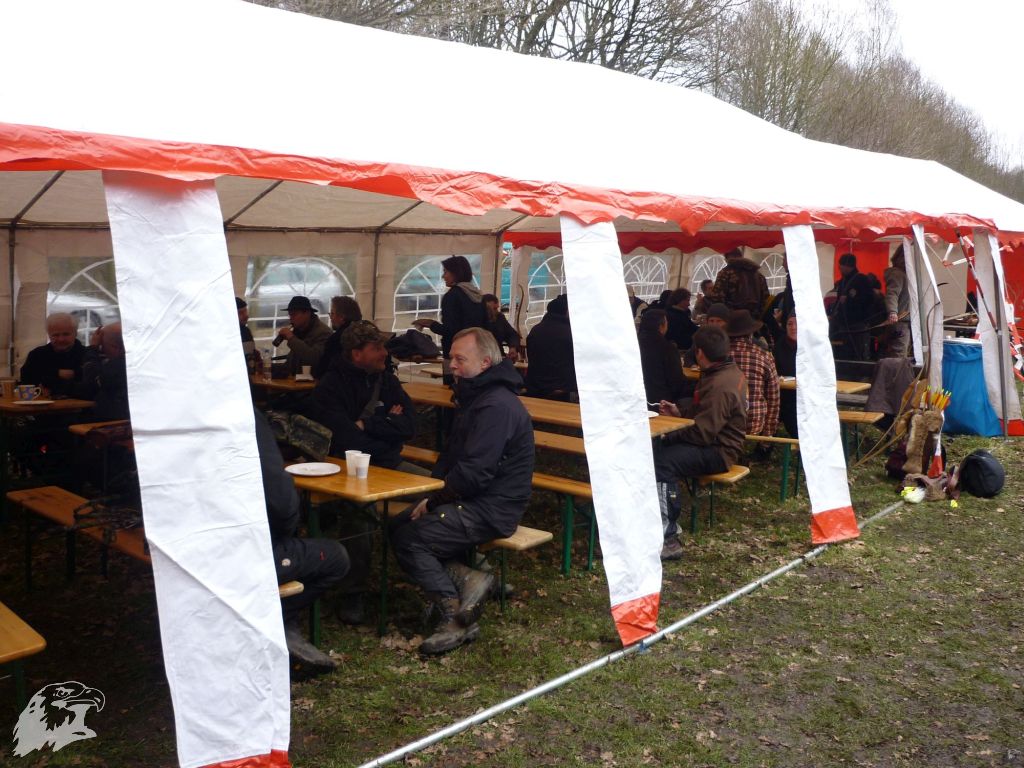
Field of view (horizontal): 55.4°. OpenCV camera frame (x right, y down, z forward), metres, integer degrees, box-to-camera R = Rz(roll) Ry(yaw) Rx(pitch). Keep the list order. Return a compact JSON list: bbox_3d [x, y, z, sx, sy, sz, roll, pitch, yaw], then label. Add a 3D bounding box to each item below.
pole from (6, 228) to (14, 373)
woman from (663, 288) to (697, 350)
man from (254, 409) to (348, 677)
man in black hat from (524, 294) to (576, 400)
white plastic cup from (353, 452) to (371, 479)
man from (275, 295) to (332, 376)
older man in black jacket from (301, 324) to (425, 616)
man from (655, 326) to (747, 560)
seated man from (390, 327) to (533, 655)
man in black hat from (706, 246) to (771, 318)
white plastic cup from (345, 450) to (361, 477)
[{"bbox_3d":[-4.129,-0.366,8.135,0.040,1.900,0.040,12,13,39],"label":"pole"},{"bbox_3d":[1.726,-0.341,10.195,0.680,1.300,0.480,-7,10,-40],"label":"woman"},{"bbox_3d":[-0.901,0.501,3.791,0.780,1.350,0.560,-5,9,-33],"label":"man"},{"bbox_3d":[0.505,-0.065,8.341,0.600,1.421,0.780,6,10,33],"label":"man in black hat"},{"bbox_3d":[-0.674,0.377,4.428,0.069,0.097,0.069,1,8,0],"label":"white plastic cup"},{"bbox_3d":[-1.891,-0.087,8.542,0.750,1.364,0.550,-4,9,-28],"label":"man"},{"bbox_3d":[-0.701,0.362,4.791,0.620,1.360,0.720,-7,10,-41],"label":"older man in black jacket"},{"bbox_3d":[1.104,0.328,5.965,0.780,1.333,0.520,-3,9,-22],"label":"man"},{"bbox_3d":[-0.211,0.428,4.305,0.720,1.360,0.540,-4,9,-28],"label":"seated man"},{"bbox_3d":[2.324,-0.547,10.117,0.600,1.750,0.420,-3,8,-20],"label":"man in black hat"},{"bbox_3d":[-0.680,0.337,4.164,0.071,0.097,0.071,0,8,0],"label":"white plastic cup"}]

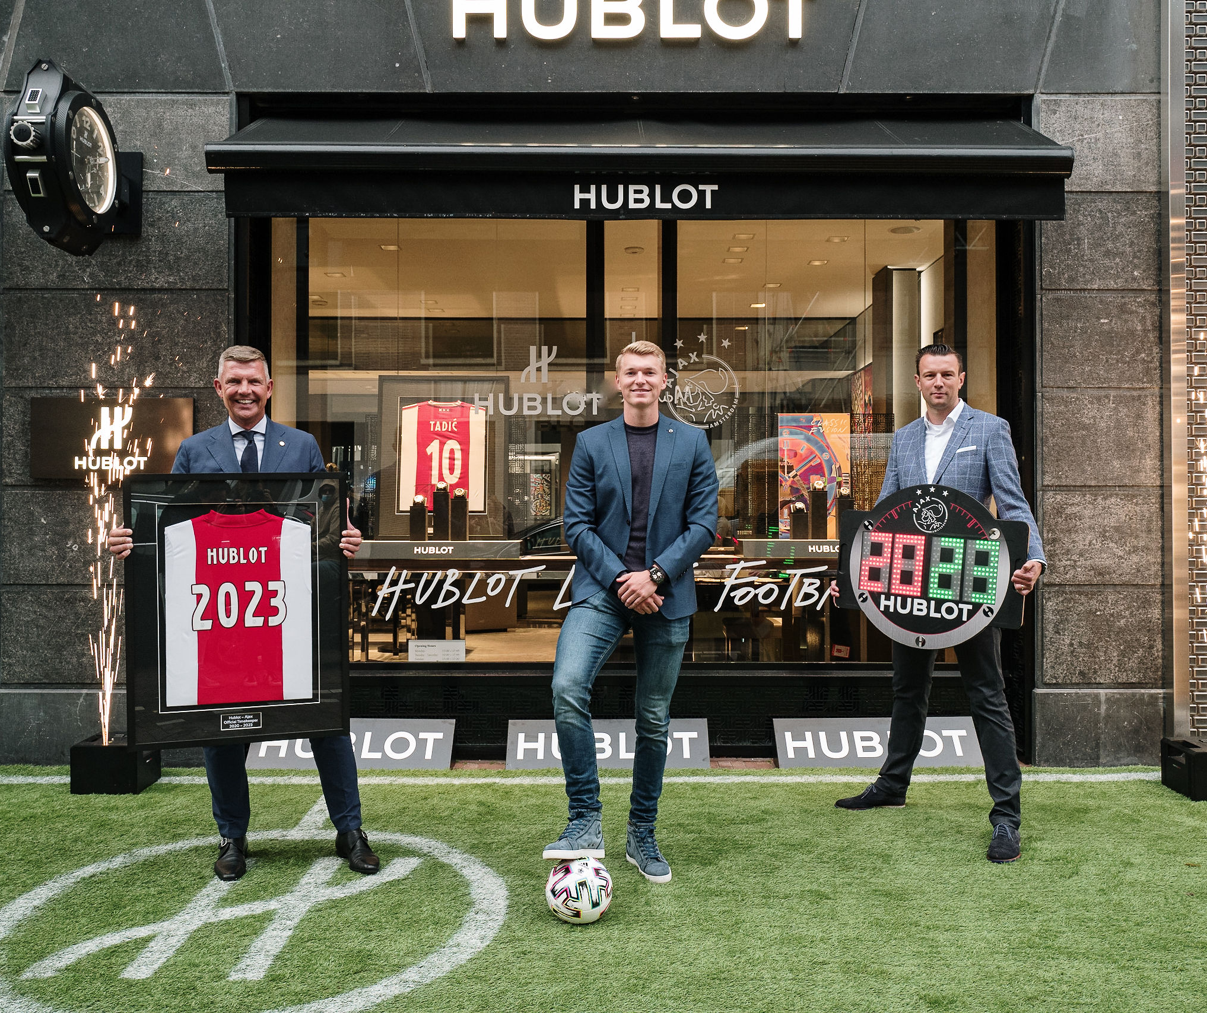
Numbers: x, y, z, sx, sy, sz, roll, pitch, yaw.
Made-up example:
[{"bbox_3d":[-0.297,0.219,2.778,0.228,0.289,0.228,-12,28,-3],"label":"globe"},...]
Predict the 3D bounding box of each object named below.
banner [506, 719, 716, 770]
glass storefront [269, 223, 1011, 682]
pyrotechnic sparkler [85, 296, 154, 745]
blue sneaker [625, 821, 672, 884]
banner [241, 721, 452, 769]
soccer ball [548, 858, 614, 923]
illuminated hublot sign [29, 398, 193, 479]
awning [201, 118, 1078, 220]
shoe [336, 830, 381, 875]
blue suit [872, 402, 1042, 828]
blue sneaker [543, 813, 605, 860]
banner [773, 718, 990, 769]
[{"bbox_3d":[0.022,1.180,5.885,1.000,0.280,0.020,0,-40,0],"label":"banner"},{"bbox_3d":[0.163,-0.400,6.160,3.800,2.500,0.140,0,1,0],"label":"glass storefront"},{"bbox_3d":[-2.210,0.065,5.420,0.300,2.050,0.280,0,1,0],"label":"pyrotechnic sparkler"},{"bbox_3d":[0.164,1.262,4.360,0.110,0.160,0.300,0,1,-19],"label":"blue sneaker"},{"bbox_3d":[-1.254,1.178,5.885,1.000,0.280,0.020,0,-40,0],"label":"banner"},{"bbox_3d":[-0.079,1.258,3.880,0.220,0.220,0.220,0,1,0],"label":"soccer ball"},{"bbox_3d":[-2.444,-0.339,5.870,0.810,0.400,0.050,0,1,0],"label":"illuminated hublot sign"},{"bbox_3d":[0.167,-1.660,5.770,4.000,0.680,0.780,0,1,0],"label":"awning"},{"bbox_3d":[-0.915,1.280,4.410,0.110,0.120,0.310,0,1,-27],"label":"shoe"},{"bbox_3d":[1.381,0.430,4.750,0.700,1.690,0.520,0,1,22],"label":"blue suit"},{"bbox_3d":[-0.098,1.090,3.920,0.110,0.155,0.300,-10,-19,29],"label":"blue sneaker"},{"bbox_3d":[1.365,1.178,5.885,1.000,0.280,0.020,0,-40,0],"label":"banner"}]

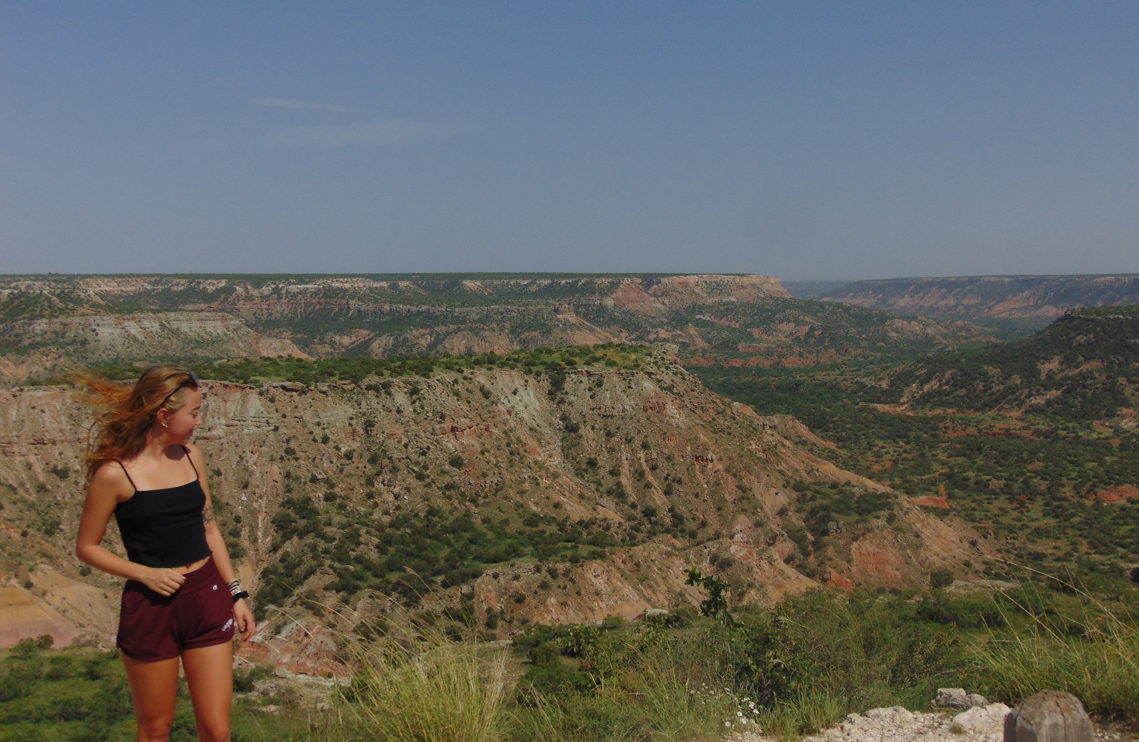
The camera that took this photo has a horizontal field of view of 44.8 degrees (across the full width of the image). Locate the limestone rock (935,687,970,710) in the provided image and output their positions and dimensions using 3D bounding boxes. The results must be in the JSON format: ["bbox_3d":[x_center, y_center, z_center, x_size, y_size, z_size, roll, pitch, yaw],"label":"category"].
[{"bbox_3d":[1.691,1.445,6.100,0.148,0.085,0.120,1,4,11],"label":"limestone rock"}]

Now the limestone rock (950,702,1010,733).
[{"bbox_3d":[1.731,1.453,5.800,0.245,0.110,0.170,1,4,11],"label":"limestone rock"}]

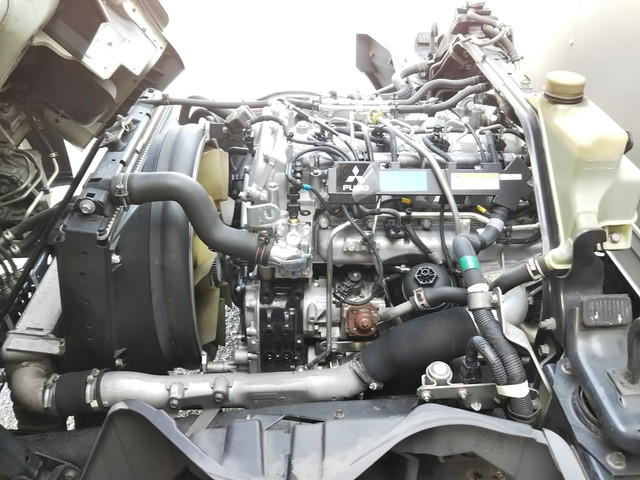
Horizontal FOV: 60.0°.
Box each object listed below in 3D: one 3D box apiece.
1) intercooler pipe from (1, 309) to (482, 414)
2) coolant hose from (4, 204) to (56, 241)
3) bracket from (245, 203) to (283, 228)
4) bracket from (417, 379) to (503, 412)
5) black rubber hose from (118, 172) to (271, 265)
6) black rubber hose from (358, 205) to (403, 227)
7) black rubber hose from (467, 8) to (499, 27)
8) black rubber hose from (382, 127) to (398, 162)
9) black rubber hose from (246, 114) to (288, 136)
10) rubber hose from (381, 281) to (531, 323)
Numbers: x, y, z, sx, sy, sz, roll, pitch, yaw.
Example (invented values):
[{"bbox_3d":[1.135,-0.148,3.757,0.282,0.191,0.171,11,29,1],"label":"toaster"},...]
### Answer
[{"bbox_3d":[-0.130,0.204,0.945,0.775,0.185,0.115,0,36,0],"label":"intercooler pipe"},{"bbox_3d":[-0.564,-0.034,1.080,0.095,0.052,0.055,0,36,0],"label":"coolant hose"},{"bbox_3d":[-0.099,-0.043,0.970,0.067,0.050,0.030,0,36,0],"label":"bracket"},{"bbox_3d":[0.206,0.230,0.820,0.130,0.055,0.040,0,36,0],"label":"bracket"},{"bbox_3d":[-0.211,-0.037,0.950,0.250,0.130,0.105,0,36,0],"label":"black rubber hose"},{"bbox_3d":[0.100,-0.041,0.930,0.077,0.036,0.035,0,36,0],"label":"black rubber hose"},{"bbox_3d":[0.396,-0.541,1.350,0.078,0.037,0.040,0,36,0],"label":"black rubber hose"},{"bbox_3d":[0.122,-0.165,0.960,0.028,0.052,0.050,0,36,0],"label":"black rubber hose"},{"bbox_3d":[-0.098,-0.213,1.030,0.080,0.035,0.035,0,36,0],"label":"black rubber hose"},{"bbox_3d":[0.207,0.099,0.880,0.235,0.055,0.058,0,36,0],"label":"rubber hose"}]

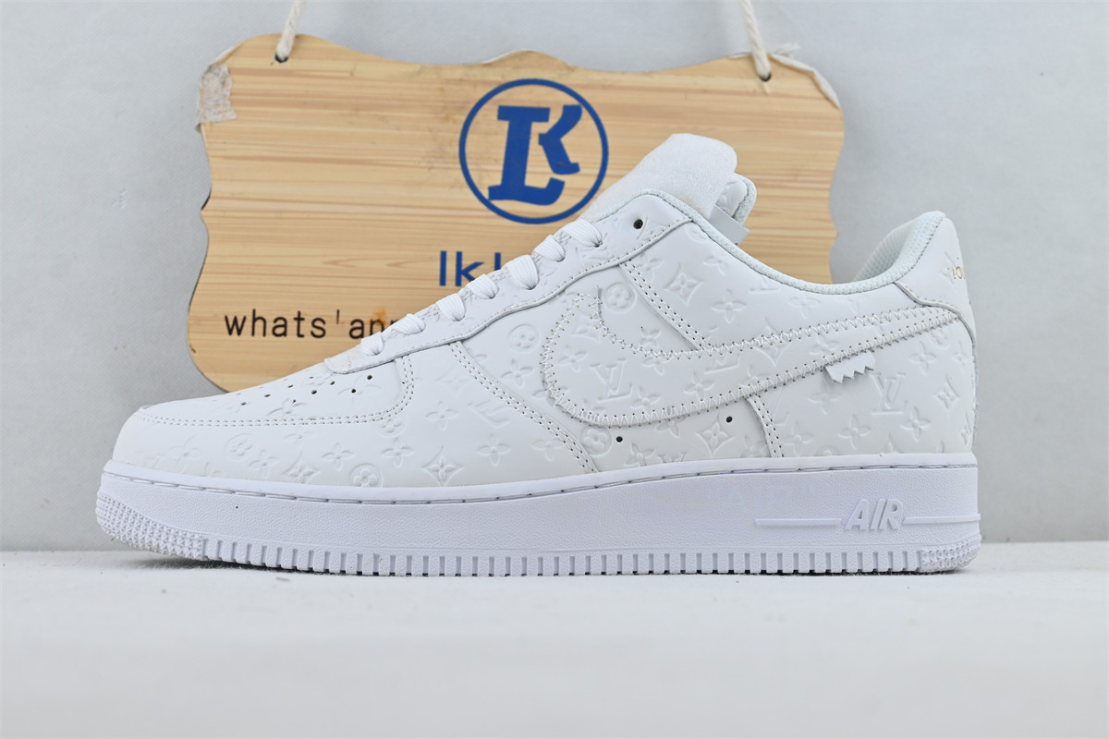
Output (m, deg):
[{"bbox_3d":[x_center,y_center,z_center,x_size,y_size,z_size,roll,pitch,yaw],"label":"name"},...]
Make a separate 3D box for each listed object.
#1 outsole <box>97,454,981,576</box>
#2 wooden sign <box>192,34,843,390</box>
[{"bbox_3d":[-0.006,0.048,0.479,0.300,0.038,0.108,0,-4,0],"label":"outsole"},{"bbox_3d":[-0.016,-0.059,0.572,0.267,0.157,0.009,1,-5,0],"label":"wooden sign"}]

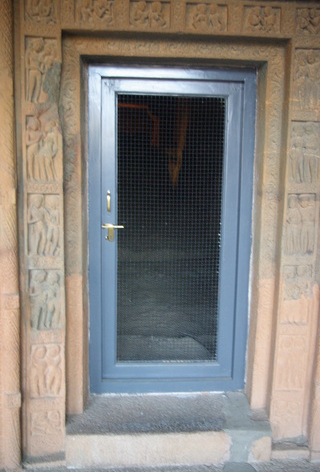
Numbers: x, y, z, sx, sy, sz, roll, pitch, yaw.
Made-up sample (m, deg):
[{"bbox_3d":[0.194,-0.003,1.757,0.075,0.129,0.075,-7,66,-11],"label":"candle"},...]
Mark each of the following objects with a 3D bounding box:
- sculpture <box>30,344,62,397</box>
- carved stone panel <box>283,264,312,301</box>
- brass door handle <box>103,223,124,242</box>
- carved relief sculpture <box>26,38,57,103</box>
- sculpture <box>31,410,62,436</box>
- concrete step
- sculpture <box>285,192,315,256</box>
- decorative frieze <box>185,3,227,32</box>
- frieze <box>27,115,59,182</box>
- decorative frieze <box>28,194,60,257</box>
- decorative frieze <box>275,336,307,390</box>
[{"bbox_3d":[-0.591,0.702,2.503,0.157,0.273,0.050,0,8,-4],"label":"sculpture"},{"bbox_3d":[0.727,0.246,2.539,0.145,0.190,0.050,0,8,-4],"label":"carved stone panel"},{"bbox_3d":[-0.290,-0.019,2.988,0.139,0.118,0.060,0,8,-4],"label":"brass door handle"},{"bbox_3d":[-0.563,-0.792,2.305,0.143,0.307,0.050,0,8,-4],"label":"carved relief sculpture"},{"bbox_3d":[-0.659,1.085,2.803,0.187,0.168,0.045,0,8,-4],"label":"sculpture"},{"bbox_3d":[0.040,1.118,2.832,1.114,0.179,0.478,0,8,-4],"label":"concrete step"},{"bbox_3d":[0.790,-0.069,2.724,0.172,0.352,0.055,0,8,-4],"label":"sculpture"},{"bbox_3d":[0.220,-1.059,2.327,0.199,0.125,0.050,0,8,-4],"label":"decorative frieze"},{"bbox_3d":[-0.621,-0.465,2.579,0.177,0.352,0.055,0,8,-4],"label":"frieze"},{"bbox_3d":[-0.632,-0.060,2.639,0.183,0.350,0.055,0,8,-4],"label":"decorative frieze"},{"bbox_3d":[0.768,0.749,2.840,0.176,0.344,0.045,0,8,-4],"label":"decorative frieze"}]

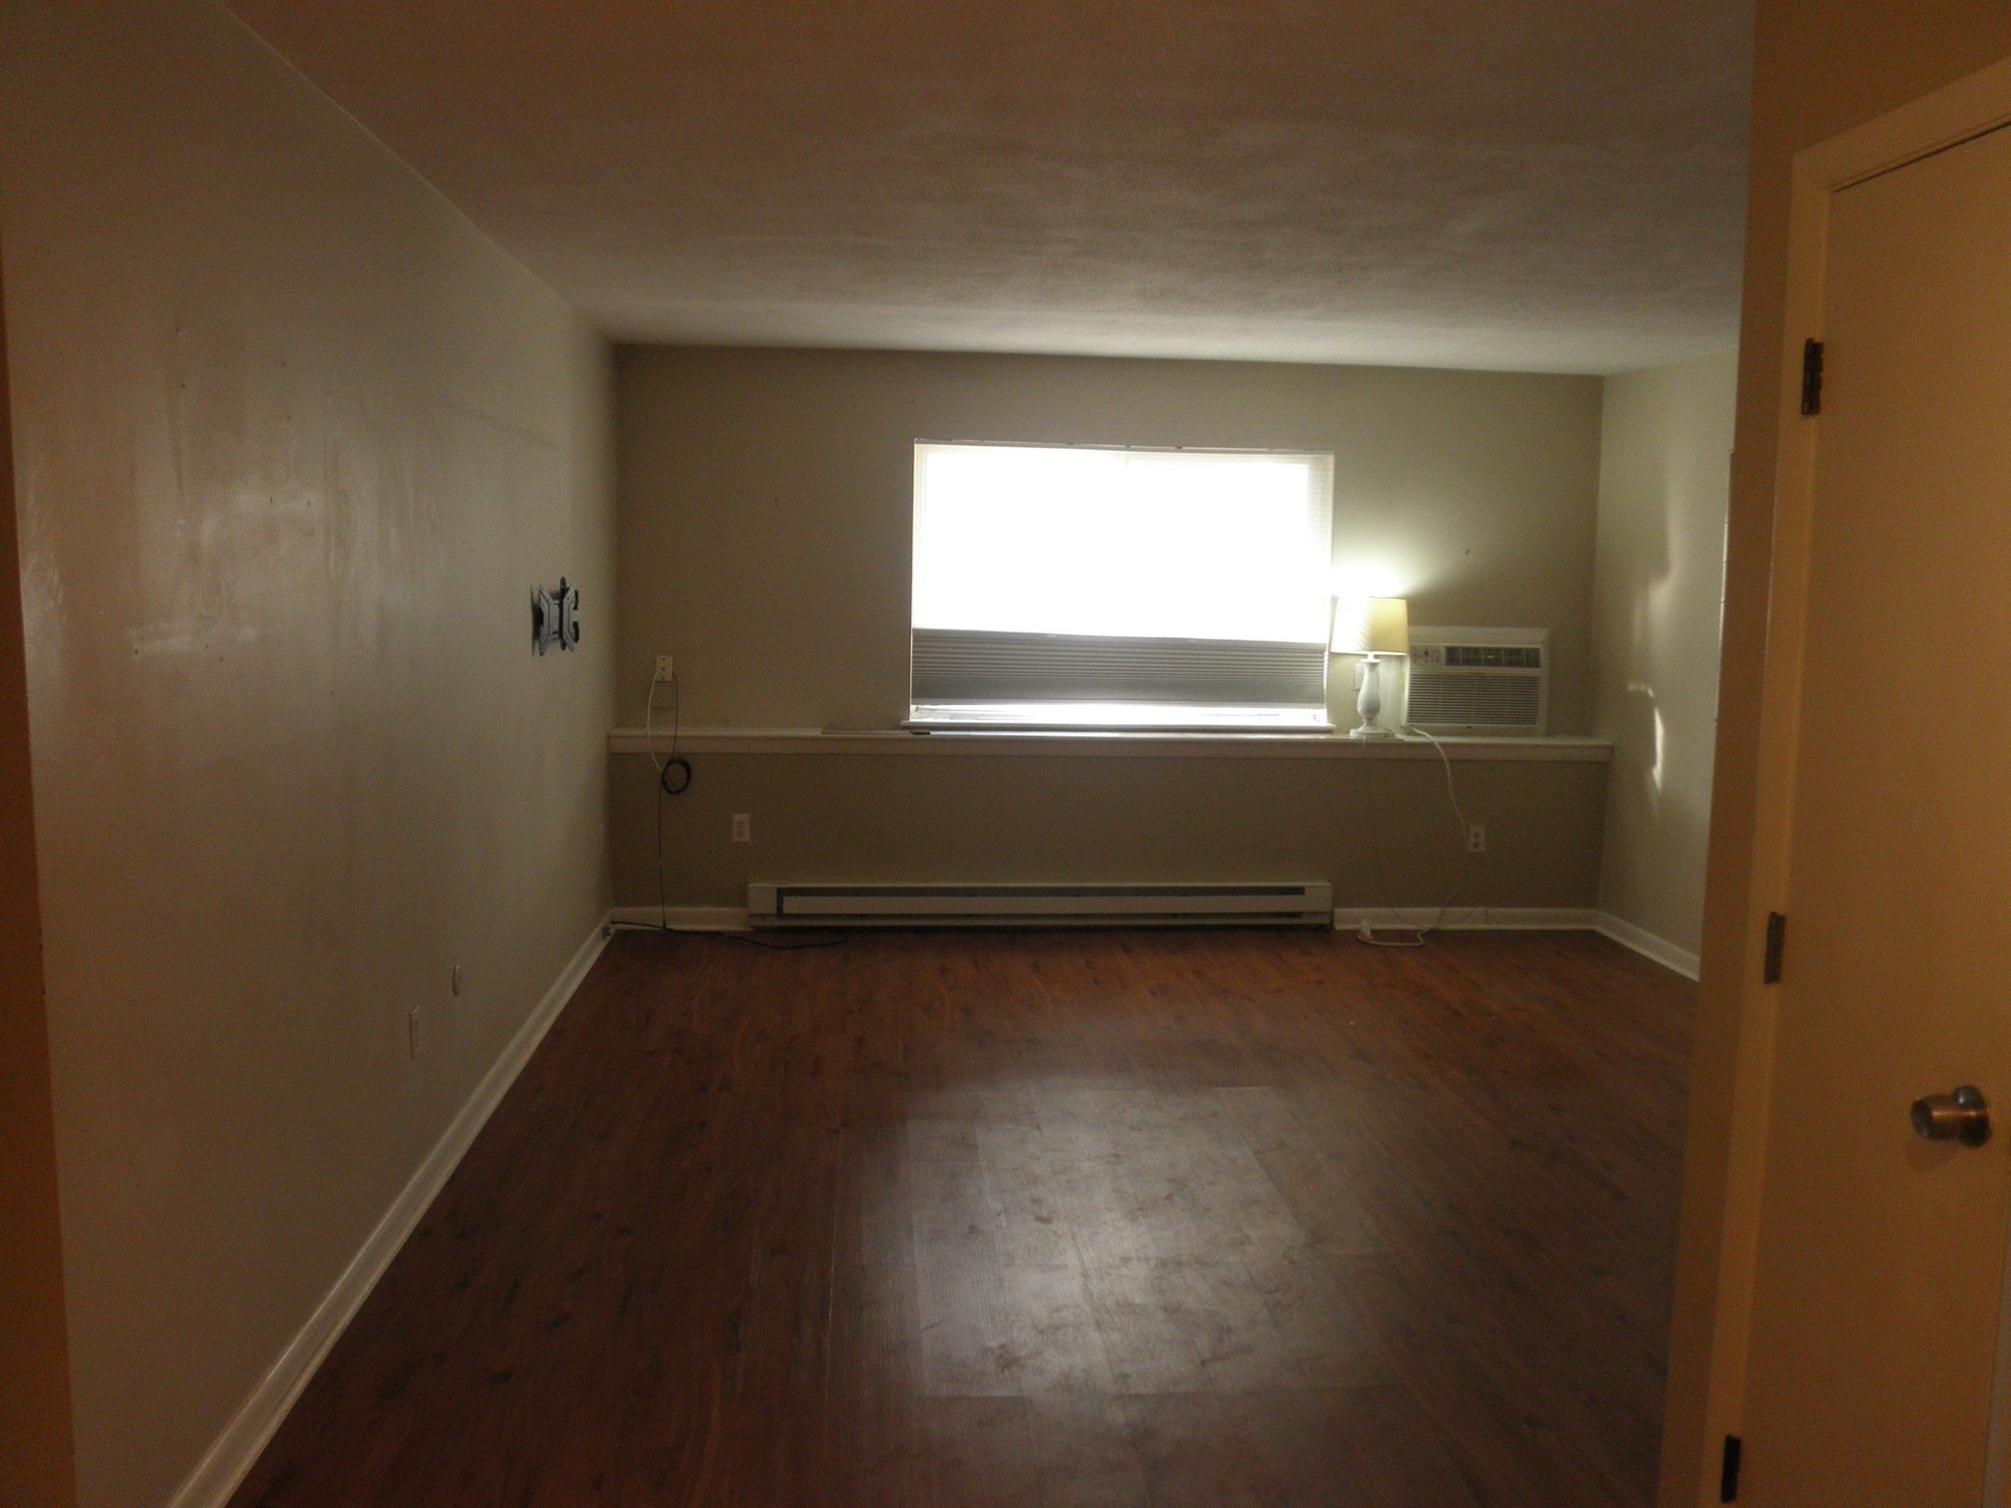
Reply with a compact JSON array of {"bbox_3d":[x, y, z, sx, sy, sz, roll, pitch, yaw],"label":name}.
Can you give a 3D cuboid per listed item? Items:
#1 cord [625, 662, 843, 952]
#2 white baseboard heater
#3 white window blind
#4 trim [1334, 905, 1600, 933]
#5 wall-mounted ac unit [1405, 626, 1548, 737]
[{"bbox_3d":[-1.109,0.214,6.687,0.915,1.058,0.603,1,7,-5],"label":"cord"},{"bbox_3d":[0.162,0.636,6.860,2.463,0.183,0.072,1,7,-5],"label":"white baseboard heater"},{"bbox_3d":[0.515,-0.709,7.038,1.824,1.217,0.103,1,7,-5],"label":"white window blind"},{"bbox_3d":[2.009,0.714,7.055,1.175,0.102,0.021,1,7,-5],"label":"trim"},{"bbox_3d":[2.052,-0.313,7.140,0.678,0.477,0.206,1,7,-5],"label":"wall-mounted ac unit"}]

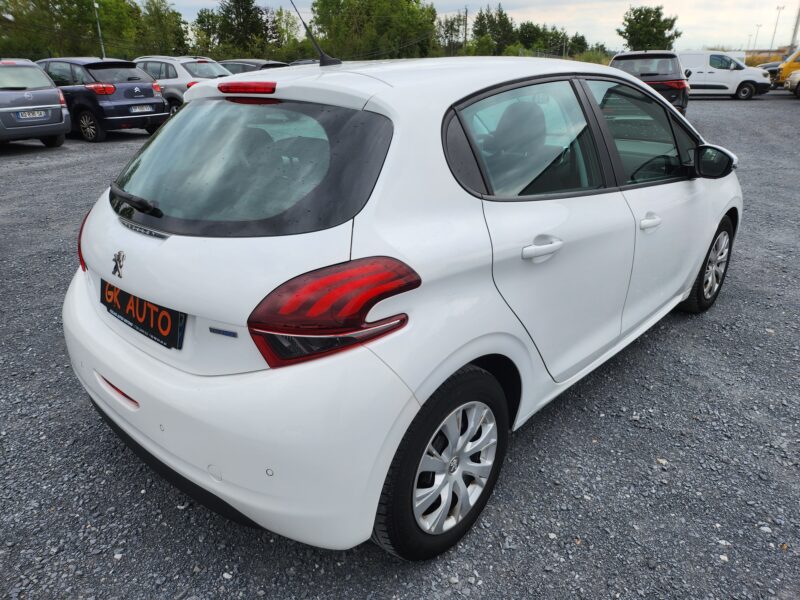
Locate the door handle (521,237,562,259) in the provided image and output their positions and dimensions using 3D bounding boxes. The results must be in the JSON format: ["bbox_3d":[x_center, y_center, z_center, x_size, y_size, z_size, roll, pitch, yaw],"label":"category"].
[{"bbox_3d":[0.392,-0.143,1.526,0.045,0.042,0.200,19,28,40],"label":"door handle"}]

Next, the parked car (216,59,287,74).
[{"bbox_3d":[-4.600,-6.752,17.300,4.400,1.480,1.800,16,28,37],"label":"parked car"}]

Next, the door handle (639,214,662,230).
[{"bbox_3d":[0.949,-0.298,2.106,0.045,0.042,0.195,19,28,40],"label":"door handle"}]

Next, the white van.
[{"bbox_3d":[13.361,-9.626,23.754,4.420,1.820,1.880,9,24,21],"label":"white van"}]

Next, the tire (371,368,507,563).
[{"bbox_3d":[0.129,0.496,1.740,0.200,0.615,0.615,19,29,40],"label":"tire"}]

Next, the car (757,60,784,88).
[{"bbox_3d":[20.236,-11.886,29.500,4.300,1.500,1.800,-17,27,-34],"label":"car"}]

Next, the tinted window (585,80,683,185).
[{"bbox_3d":[0.964,-0.674,2.201,0.680,0.410,0.060,-22,4,-43],"label":"tinted window"}]

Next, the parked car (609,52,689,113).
[{"bbox_3d":[6.178,-5.391,14.034,1.840,1.650,4.600,9,24,23],"label":"parked car"}]

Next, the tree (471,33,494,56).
[{"bbox_3d":[5.725,-16.694,39.214,1.950,4.000,1.950,3,23,7],"label":"tree"}]

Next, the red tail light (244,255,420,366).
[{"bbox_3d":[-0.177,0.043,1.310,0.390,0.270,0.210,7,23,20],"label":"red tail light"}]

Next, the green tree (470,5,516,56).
[{"bbox_3d":[9.320,-26.325,55.000,4.500,6.400,4.500,-1,22,0],"label":"green tree"}]

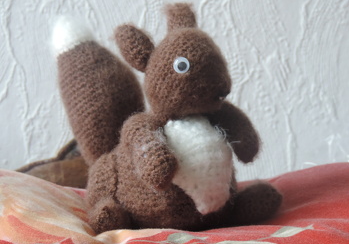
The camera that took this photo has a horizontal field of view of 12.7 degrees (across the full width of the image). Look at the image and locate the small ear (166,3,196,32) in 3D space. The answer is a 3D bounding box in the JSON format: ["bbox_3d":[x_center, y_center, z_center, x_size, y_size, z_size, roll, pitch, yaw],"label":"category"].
[{"bbox_3d":[0.004,-0.070,1.065,0.014,0.026,0.021,-16,-16,42],"label":"small ear"}]

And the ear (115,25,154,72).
[{"bbox_3d":[-0.026,-0.049,1.045,0.021,0.032,0.014,-40,14,-31],"label":"ear"}]

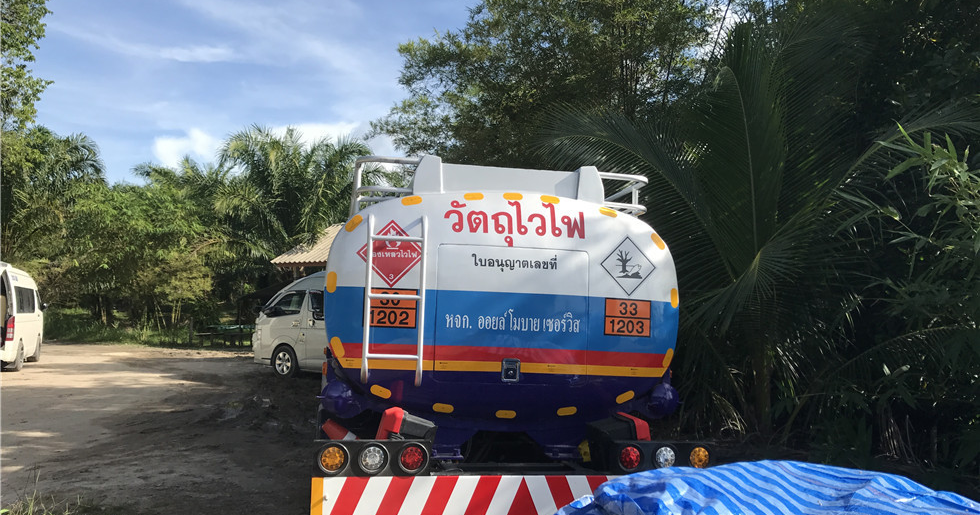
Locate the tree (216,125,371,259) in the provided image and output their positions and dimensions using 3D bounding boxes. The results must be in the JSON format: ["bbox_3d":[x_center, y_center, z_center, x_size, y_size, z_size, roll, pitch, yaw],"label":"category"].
[{"bbox_3d":[-7.266,-0.749,29.643,6.500,8.600,6.500,2,-5,-13],"label":"tree"}]

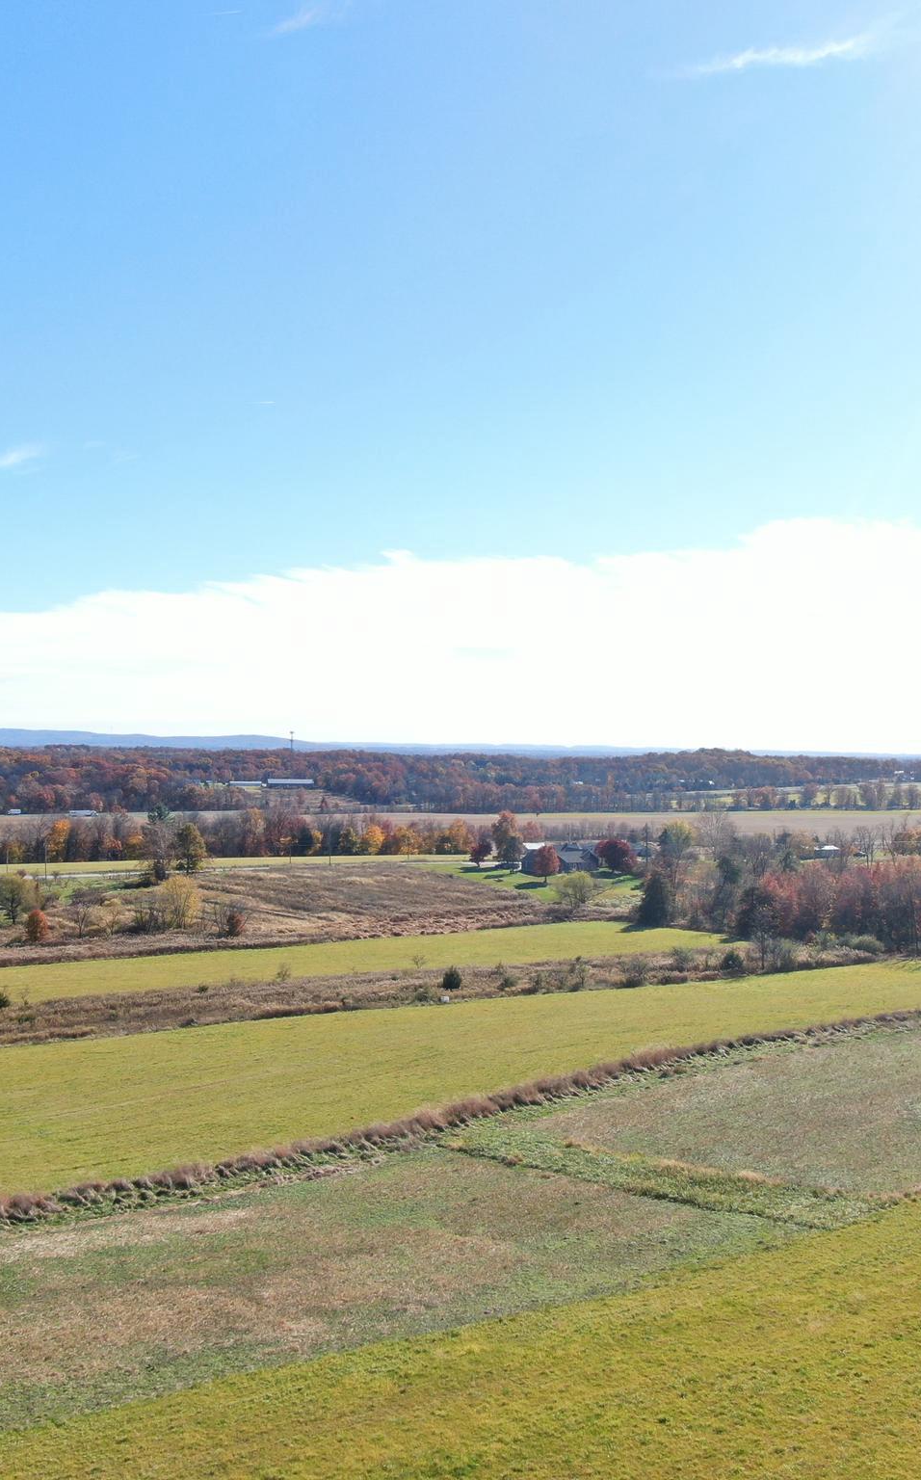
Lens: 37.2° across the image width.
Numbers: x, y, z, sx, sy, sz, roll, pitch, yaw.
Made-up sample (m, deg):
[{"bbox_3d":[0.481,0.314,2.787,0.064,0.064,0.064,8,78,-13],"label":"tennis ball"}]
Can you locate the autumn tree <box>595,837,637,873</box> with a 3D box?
[{"bbox_3d":[42.850,31.820,376.570,11.460,9.760,11.110,1,0,0],"label":"autumn tree"}]

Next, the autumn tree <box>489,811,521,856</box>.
[{"bbox_3d":[13.610,28.850,416.390,9.850,15.010,9.560,1,0,0],"label":"autumn tree"}]

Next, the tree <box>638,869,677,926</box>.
[{"bbox_3d":[41.270,33.180,287.270,8.420,12.300,8.160,1,0,0],"label":"tree"}]

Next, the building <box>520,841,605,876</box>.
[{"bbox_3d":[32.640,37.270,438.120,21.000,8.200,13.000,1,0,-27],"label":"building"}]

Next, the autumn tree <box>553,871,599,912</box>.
[{"bbox_3d":[28.280,36.250,331.680,11.210,9.340,11.210,1,0,5],"label":"autumn tree"}]

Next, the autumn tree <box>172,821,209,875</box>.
[{"bbox_3d":[-80.070,32.070,406.660,10.540,15.120,10.540,1,0,-11],"label":"autumn tree"}]

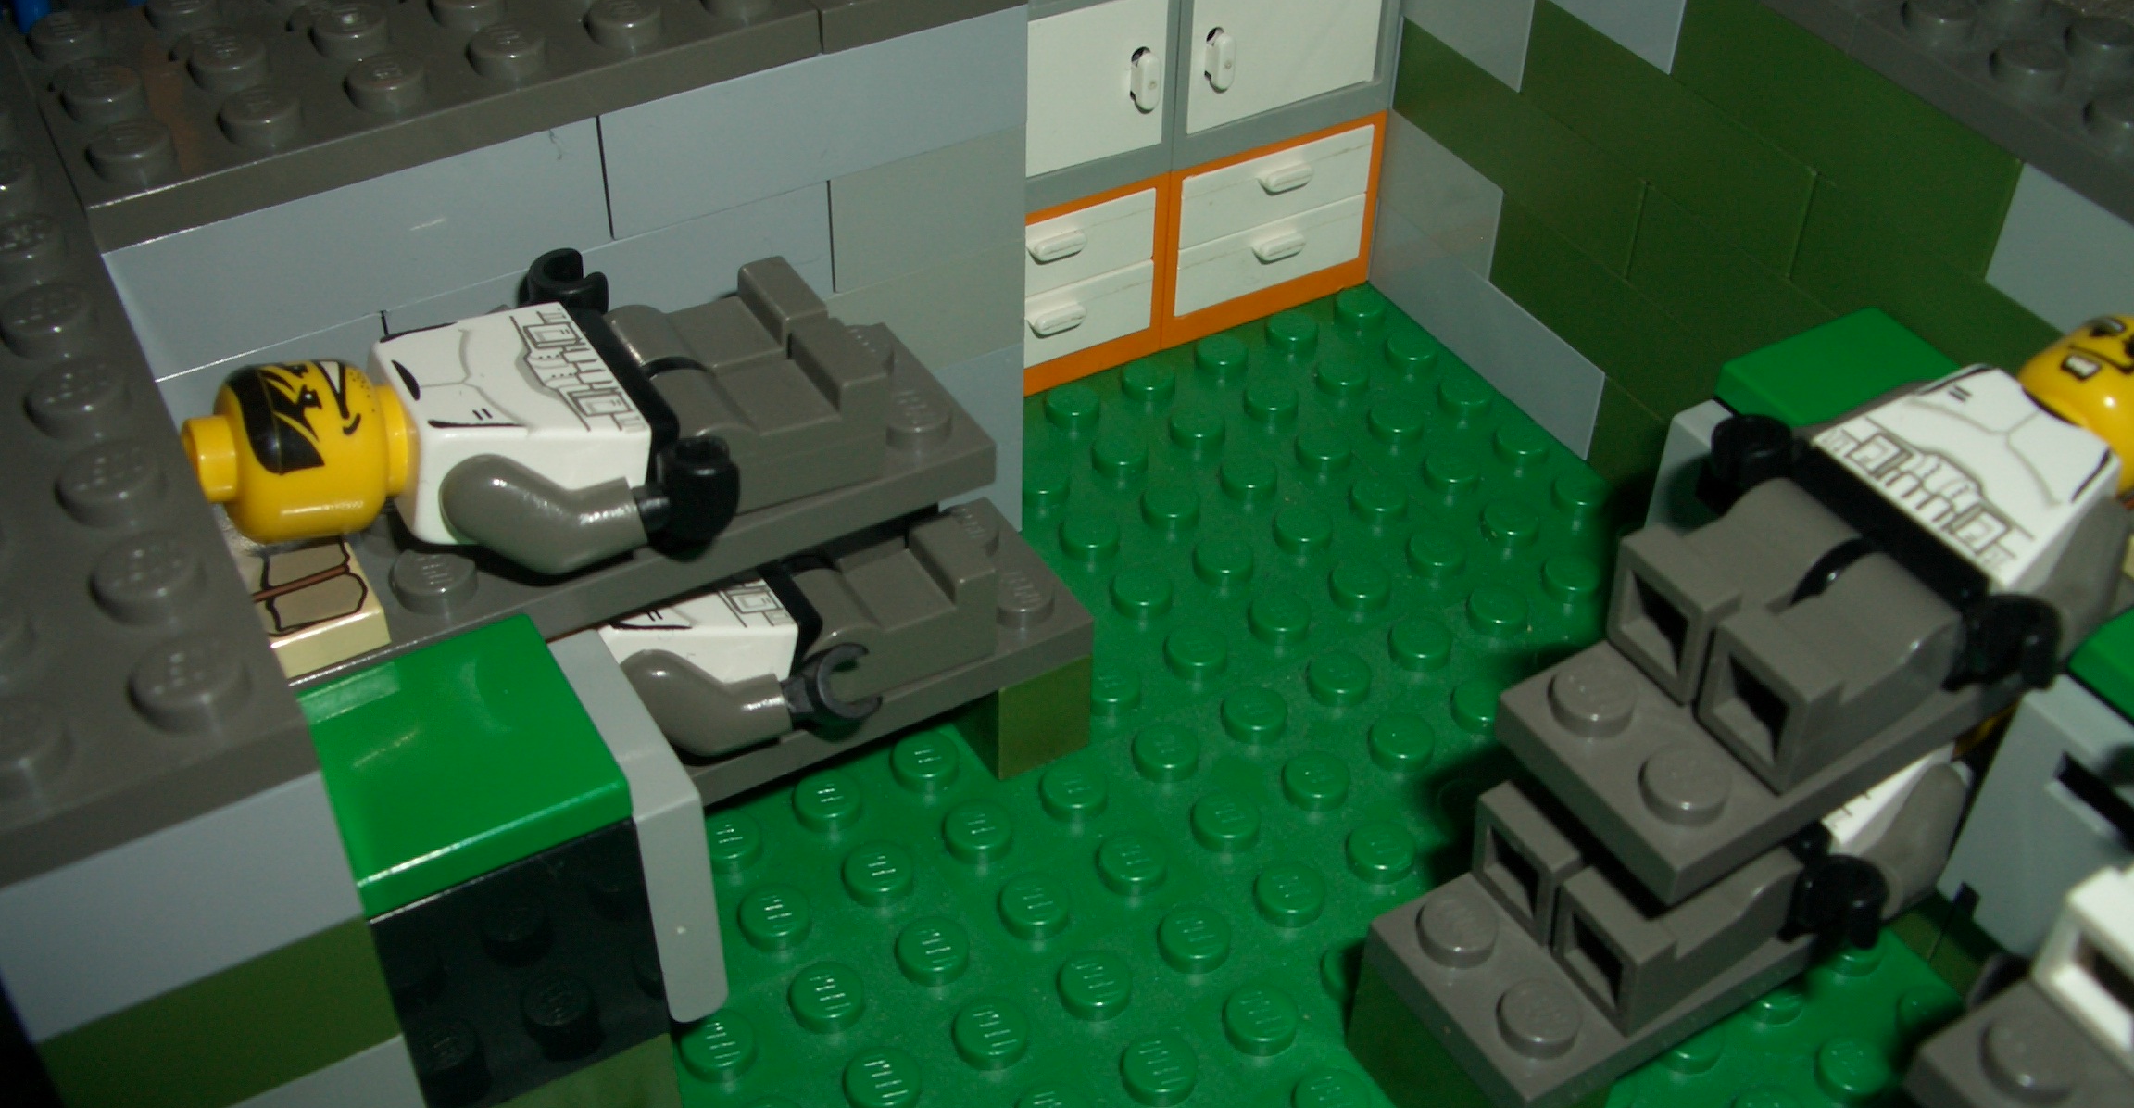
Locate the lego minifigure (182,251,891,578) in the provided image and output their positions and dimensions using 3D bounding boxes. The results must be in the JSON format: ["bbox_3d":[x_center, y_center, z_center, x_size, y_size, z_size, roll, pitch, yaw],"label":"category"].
[{"bbox_3d":[-0.032,-0.008,0.130,0.040,0.013,0.025,-15,43,-28],"label":"lego minifigure"}]

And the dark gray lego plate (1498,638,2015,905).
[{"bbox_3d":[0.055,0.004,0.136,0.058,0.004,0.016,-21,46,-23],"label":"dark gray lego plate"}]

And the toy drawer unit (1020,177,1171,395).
[{"bbox_3d":[-0.005,-0.027,0.198,0.024,0.019,0.017,-21,45,-23],"label":"toy drawer unit"}]

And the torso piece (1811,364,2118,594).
[{"bbox_3d":[0.055,-0.003,0.131,0.013,0.008,0.016,-29,49,-14],"label":"torso piece"}]

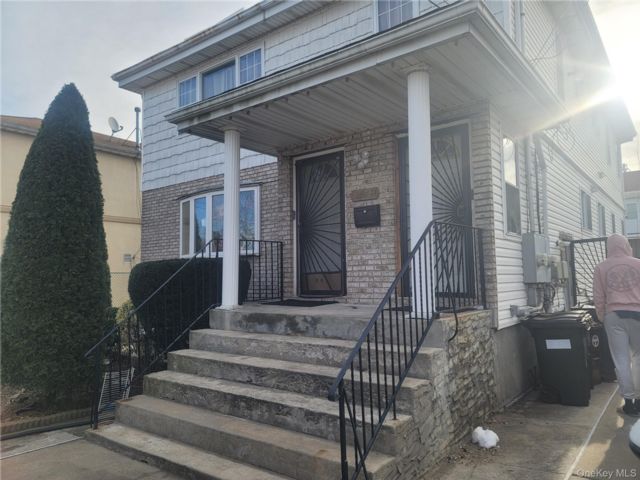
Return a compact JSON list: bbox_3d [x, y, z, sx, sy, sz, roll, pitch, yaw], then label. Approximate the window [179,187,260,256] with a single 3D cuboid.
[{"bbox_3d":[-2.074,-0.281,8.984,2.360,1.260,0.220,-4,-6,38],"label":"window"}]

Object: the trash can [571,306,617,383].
[{"bbox_3d":[3.679,1.403,6.338,0.640,0.980,0.560,-4,-5,35],"label":"trash can"}]

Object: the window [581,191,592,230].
[{"bbox_3d":[5.668,-0.585,9.797,0.100,0.860,1.320,-4,-6,38],"label":"window"}]

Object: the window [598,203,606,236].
[{"bbox_3d":[7.066,-0.472,11.556,0.100,0.860,1.220,-4,-6,38],"label":"window"}]

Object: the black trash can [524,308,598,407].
[{"bbox_3d":[2.784,1.343,5.409,0.640,0.980,0.560,-3,-5,32],"label":"black trash can"}]

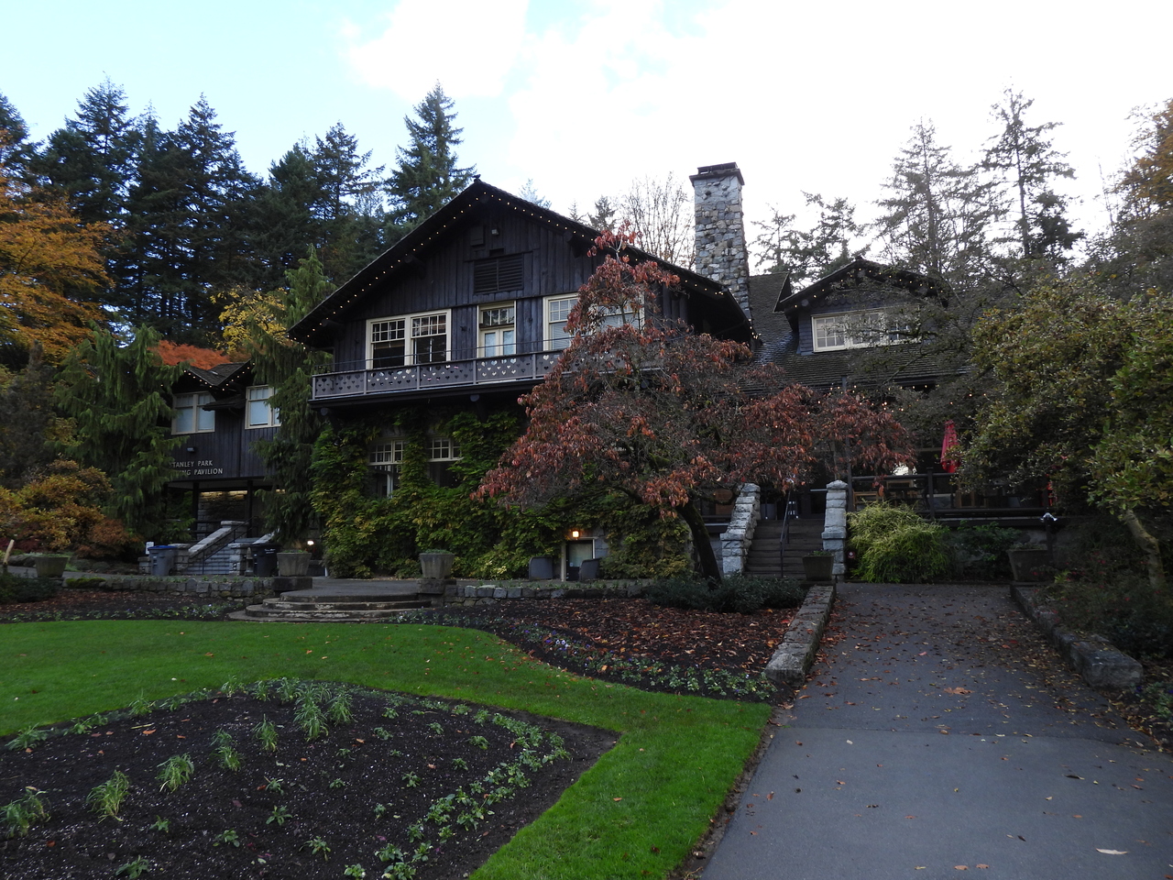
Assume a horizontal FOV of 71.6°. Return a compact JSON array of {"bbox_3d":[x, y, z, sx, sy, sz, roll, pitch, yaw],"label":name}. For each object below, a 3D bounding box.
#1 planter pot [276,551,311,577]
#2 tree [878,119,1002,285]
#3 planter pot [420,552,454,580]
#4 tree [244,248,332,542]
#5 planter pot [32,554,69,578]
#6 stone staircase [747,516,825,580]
[{"bbox_3d":[-7.161,3.034,19.884,0.800,0.570,0.800,-3,-7,21],"label":"planter pot"},{"bbox_3d":[24.135,-7.502,56.185,8.300,30.634,8.300,-3,-7,21],"label":"tree"},{"bbox_3d":[-3.347,2.830,18.300,0.590,0.580,0.590,-3,-8,21],"label":"planter pot"},{"bbox_3d":[-9.950,-0.950,27.300,3.000,10.600,3.000,-3,-8,21],"label":"tree"},{"bbox_3d":[-14.875,3.539,22.634,0.800,0.570,0.800,-1,-7,0],"label":"planter pot"},{"bbox_3d":[5.487,2.925,22.024,1.975,1.600,2.600,-3,-7,21],"label":"stone staircase"}]

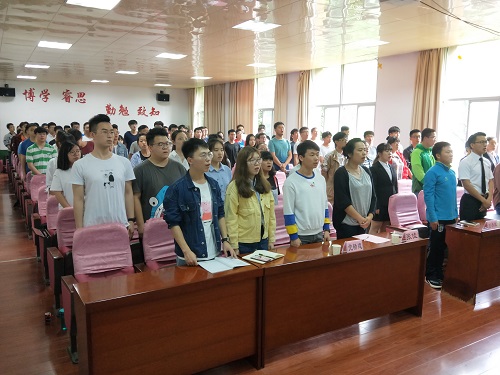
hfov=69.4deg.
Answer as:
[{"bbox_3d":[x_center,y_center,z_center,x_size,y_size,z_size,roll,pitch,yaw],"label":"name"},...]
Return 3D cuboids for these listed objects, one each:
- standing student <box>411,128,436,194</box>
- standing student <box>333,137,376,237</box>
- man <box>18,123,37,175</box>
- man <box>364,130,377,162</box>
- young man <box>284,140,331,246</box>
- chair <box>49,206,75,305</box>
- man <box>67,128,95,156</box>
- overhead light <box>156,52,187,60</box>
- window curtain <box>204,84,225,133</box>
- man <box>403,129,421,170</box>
[{"bbox_3d":[2.256,0.126,4.750,0.500,1.760,0.330,-7,12,-33],"label":"standing student"},{"bbox_3d":[1.037,0.319,3.741,0.480,1.640,0.350,-5,11,-30],"label":"standing student"},{"bbox_3d":[-3.670,-0.132,6.150,0.500,1.770,0.300,-6,12,-30],"label":"man"},{"bbox_3d":[2.237,-0.213,6.850,0.450,1.690,0.290,-6,11,-33],"label":"man"},{"bbox_3d":[0.541,0.396,3.430,0.520,1.700,0.340,-6,12,-30],"label":"young man"},{"bbox_3d":[-1.635,0.692,3.596,0.600,0.930,0.600,-6,11,-32],"label":"chair"},{"bbox_3d":[-2.429,0.037,5.300,0.500,1.740,0.300,-6,12,-29],"label":"man"},{"bbox_3d":[-1.994,-3.347,9.169,0.600,0.060,0.600,-5,11,-30],"label":"overhead light"},{"bbox_3d":[-1.660,-3.013,15.705,0.200,2.800,1.730,-7,12,-35],"label":"window curtain"},{"bbox_3d":[2.560,-0.066,5.800,0.470,1.710,0.290,-6,11,-33],"label":"man"}]

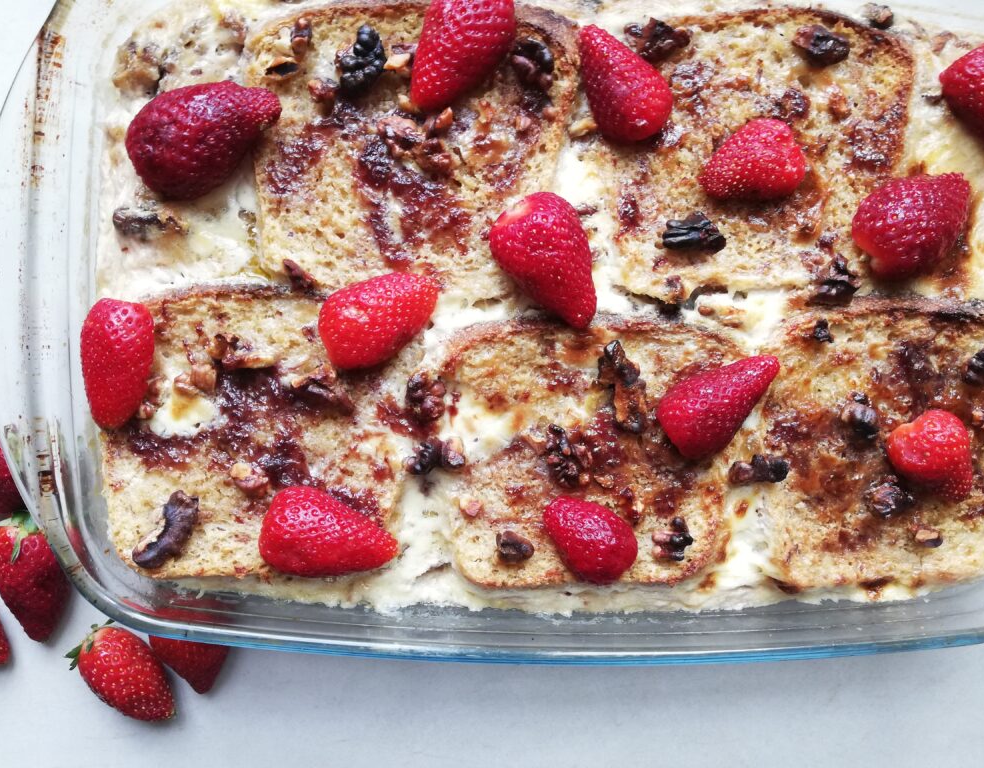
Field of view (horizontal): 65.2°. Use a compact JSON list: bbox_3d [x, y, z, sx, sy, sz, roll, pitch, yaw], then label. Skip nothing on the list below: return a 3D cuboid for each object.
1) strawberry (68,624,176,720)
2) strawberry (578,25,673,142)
[{"bbox_3d":[-0.135,0.106,0.282,0.045,0.023,0.025,44,85,5],"label":"strawberry"},{"bbox_3d":[0.047,-0.107,0.274,0.027,0.020,0.044,-32,84,-4],"label":"strawberry"}]

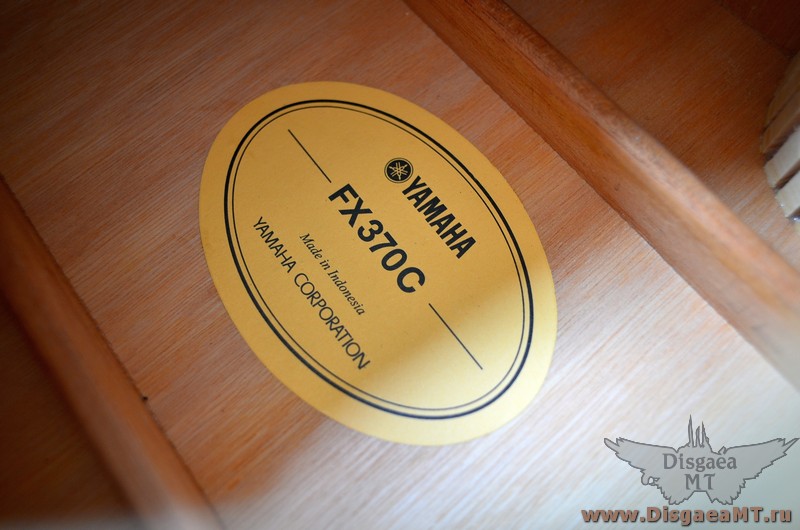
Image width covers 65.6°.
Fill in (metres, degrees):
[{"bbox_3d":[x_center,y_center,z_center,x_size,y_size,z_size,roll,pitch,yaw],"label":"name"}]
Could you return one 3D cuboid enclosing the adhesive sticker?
[{"bbox_3d":[-0.006,-0.005,0.145,0.072,0.001,0.100,-36,74,-13],"label":"adhesive sticker"}]

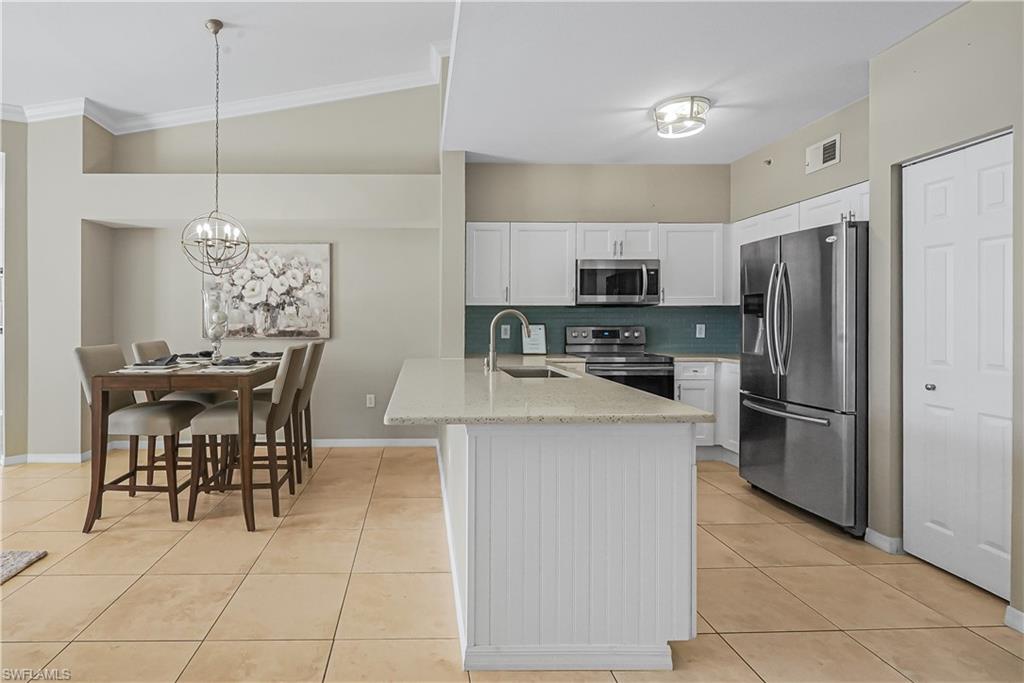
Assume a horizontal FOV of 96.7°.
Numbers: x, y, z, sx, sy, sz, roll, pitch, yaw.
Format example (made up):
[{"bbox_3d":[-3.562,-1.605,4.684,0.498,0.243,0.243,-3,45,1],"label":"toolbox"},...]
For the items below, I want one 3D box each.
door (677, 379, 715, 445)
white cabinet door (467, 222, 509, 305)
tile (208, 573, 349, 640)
[{"bbox_3d":[1.589,0.606,3.940,0.330,0.570,0.022,0,2,-3],"label":"door"},{"bbox_3d":[-0.219,-0.720,4.250,0.406,0.769,0.025,0,2,-2],"label":"white cabinet door"},{"bbox_3d":[-0.998,1.160,2.004,0.500,0.012,0.490,0,2,-6],"label":"tile"}]

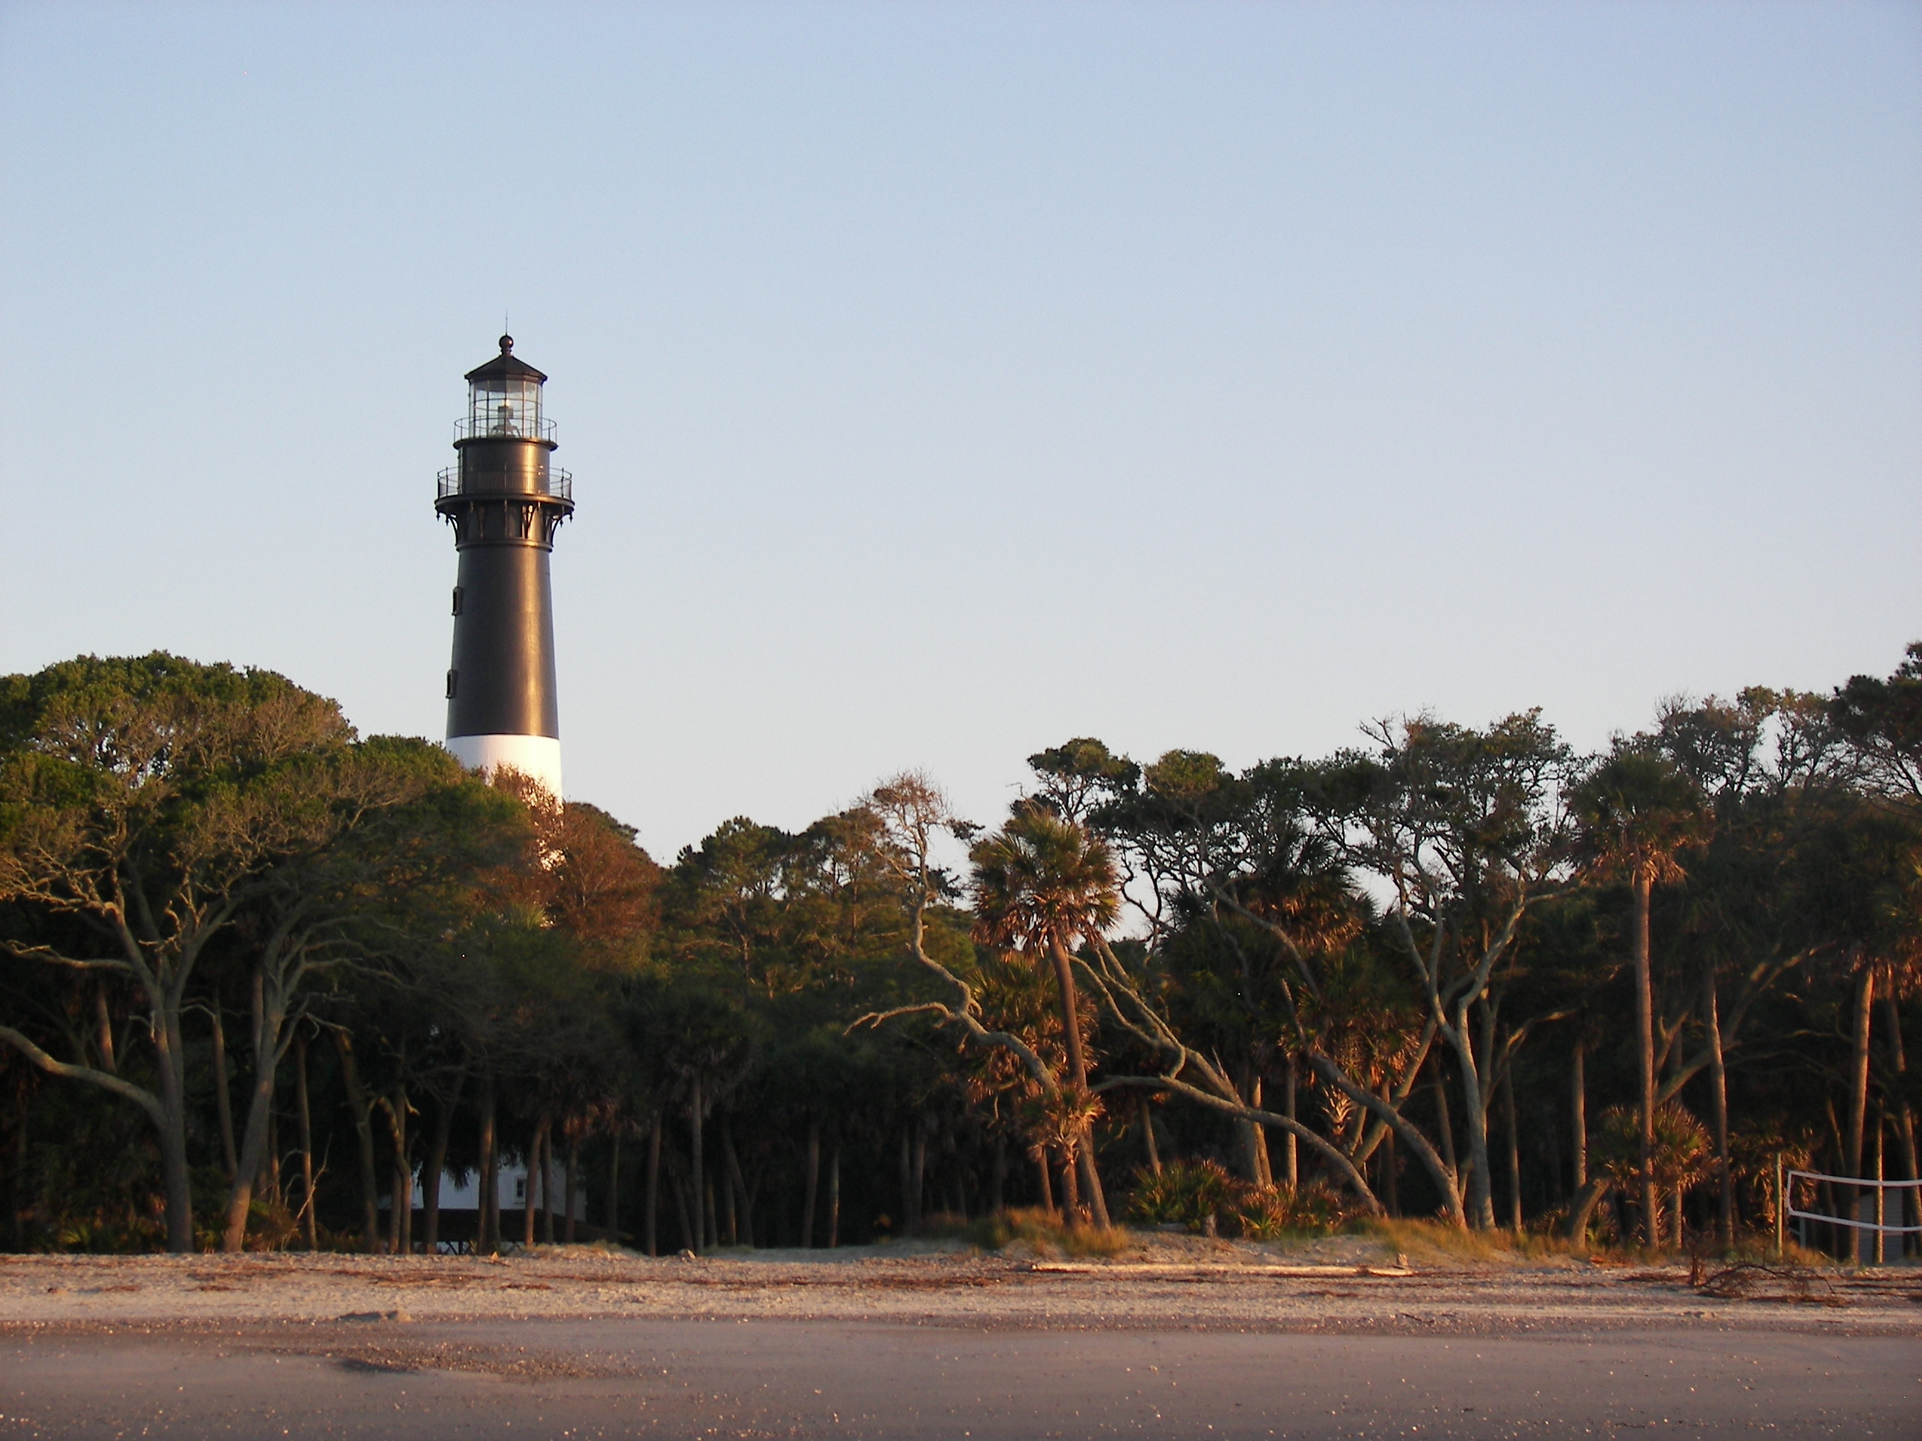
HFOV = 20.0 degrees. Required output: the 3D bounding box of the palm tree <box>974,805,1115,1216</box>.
[{"bbox_3d":[1.850,6.520,119.910,3.280,9.390,3.280,0,-5,0],"label":"palm tree"}]

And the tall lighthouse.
[{"bbox_3d":[-20.670,2.600,246.830,7.800,40.590,7.800,0,-5,0],"label":"tall lighthouse"}]

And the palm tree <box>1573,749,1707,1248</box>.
[{"bbox_3d":[15.460,6.350,123.950,3.040,11.420,3.040,0,-5,0],"label":"palm tree"}]

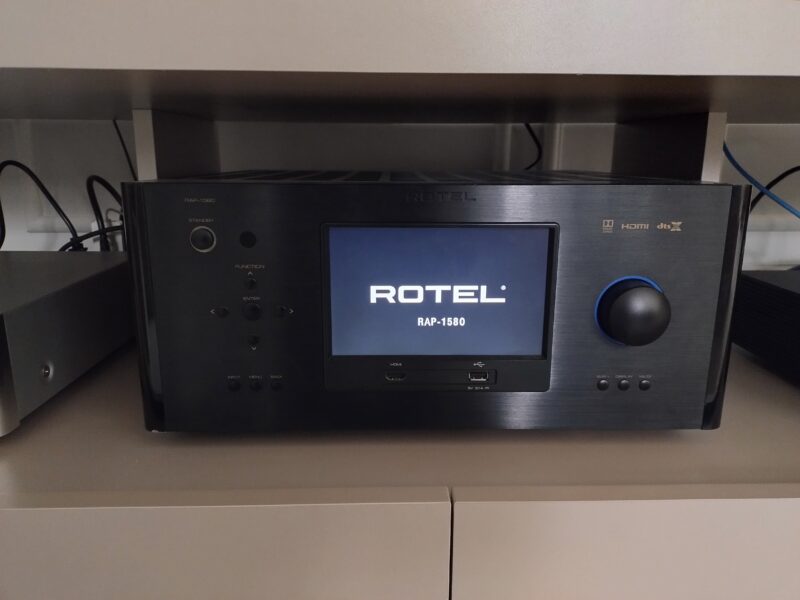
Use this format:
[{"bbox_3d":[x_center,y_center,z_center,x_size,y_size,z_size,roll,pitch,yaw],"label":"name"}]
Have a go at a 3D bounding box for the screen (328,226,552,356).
[{"bbox_3d":[0.028,-0.005,0.411,0.154,0.093,0.008,0,12,-1],"label":"screen"}]

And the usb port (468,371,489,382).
[{"bbox_3d":[0.058,0.056,0.423,0.014,0.008,0.008,0,12,-1],"label":"usb port"}]

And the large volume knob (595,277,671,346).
[{"bbox_3d":[0.165,0.010,0.401,0.049,0.049,0.021,0,12,-1],"label":"large volume knob"}]

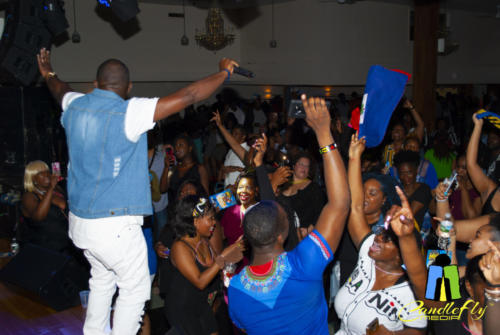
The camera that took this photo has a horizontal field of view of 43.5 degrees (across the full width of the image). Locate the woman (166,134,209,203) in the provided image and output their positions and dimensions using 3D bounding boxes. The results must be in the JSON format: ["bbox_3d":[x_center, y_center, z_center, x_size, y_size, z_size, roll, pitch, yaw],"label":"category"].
[{"bbox_3d":[-0.630,0.530,6.270,0.500,1.680,0.450,5,10,33],"label":"woman"}]

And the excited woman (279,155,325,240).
[{"bbox_3d":[0.500,0.700,5.810,0.520,1.650,0.420,5,9,30],"label":"excited woman"}]

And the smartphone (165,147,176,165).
[{"bbox_3d":[-0.749,-0.113,5.900,0.078,0.155,0.012,-16,3,22],"label":"smartphone"}]

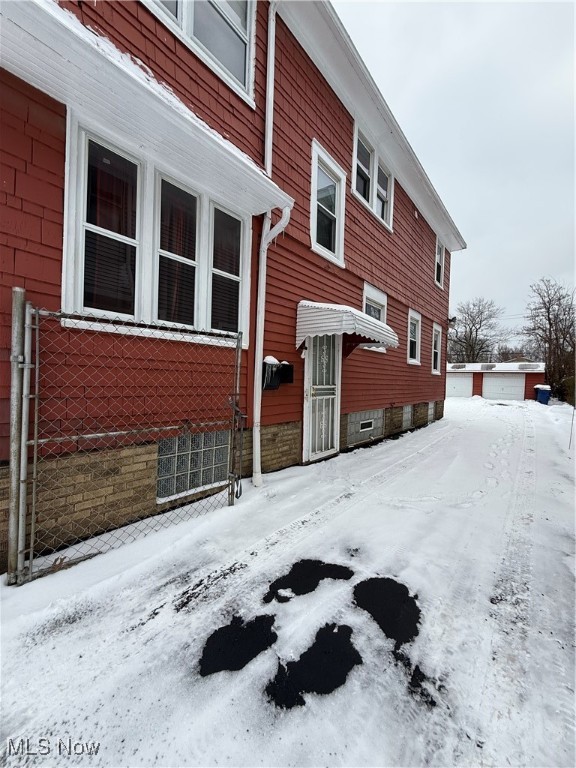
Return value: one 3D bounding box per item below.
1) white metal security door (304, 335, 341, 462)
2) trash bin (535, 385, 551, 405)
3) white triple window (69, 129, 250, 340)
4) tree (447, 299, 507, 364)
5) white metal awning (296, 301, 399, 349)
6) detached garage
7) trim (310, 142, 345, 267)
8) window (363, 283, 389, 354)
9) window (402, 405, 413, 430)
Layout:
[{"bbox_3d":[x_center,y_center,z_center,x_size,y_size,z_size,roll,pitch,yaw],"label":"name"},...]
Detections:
[{"bbox_3d":[0.590,0.150,4.937,0.120,2.030,1.015,3,1,39],"label":"white metal security door"},{"bbox_3d":[16.221,0.744,19.801,0.700,1.170,0.780,3,1,39],"label":"trash bin"},{"bbox_3d":[-1.013,-1.172,2.907,0.150,1.517,1.794,3,1,39],"label":"white triple window"},{"bbox_3d":[27.000,-5.660,45.012,8.000,13.700,8.000,3,1,39],"label":"tree"},{"bbox_3d":[0.922,-0.791,4.601,0.890,0.675,1.386,3,1,39],"label":"white metal awning"},{"bbox_3d":[18.422,-0.357,28.211,7.600,3.200,6.400,3,1,39],"label":"detached garage"},{"bbox_3d":[0.674,-2.751,4.881,0.130,1.586,0.988,3,1,39],"label":"trim"},{"bbox_3d":[1.803,-1.314,6.345,0.130,1.239,1.175,3,1,39],"label":"window"},{"bbox_3d":[3.083,0.857,8.107,0.120,0.609,0.659,3,1,39],"label":"window"}]

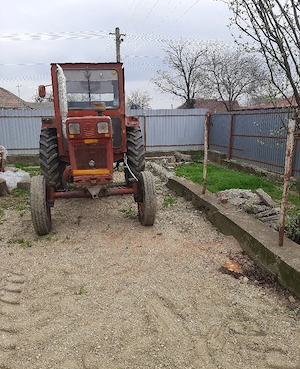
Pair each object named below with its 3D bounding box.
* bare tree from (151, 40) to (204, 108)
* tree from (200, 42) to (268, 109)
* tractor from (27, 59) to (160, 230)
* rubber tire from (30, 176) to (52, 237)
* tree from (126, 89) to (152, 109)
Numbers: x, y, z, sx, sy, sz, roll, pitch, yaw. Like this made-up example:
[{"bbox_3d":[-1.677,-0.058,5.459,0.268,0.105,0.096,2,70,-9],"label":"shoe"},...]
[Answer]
[{"bbox_3d":[1.933,-5.895,21.336,3.700,7.550,3.510,-1,9,0],"label":"bare tree"},{"bbox_3d":[5.777,-6.064,21.827,4.650,7.580,4.420,-1,9,0],"label":"tree"},{"bbox_3d":[-1.077,-0.874,5.895,2.060,2.720,3.750,-3,9,-10],"label":"tractor"},{"bbox_3d":[-1.563,0.303,4.533,0.180,0.850,0.850,-3,9,-10],"label":"rubber tire"},{"bbox_3d":[-0.989,-6.330,30.374,2.670,5.610,2.540,-1,9,0],"label":"tree"}]

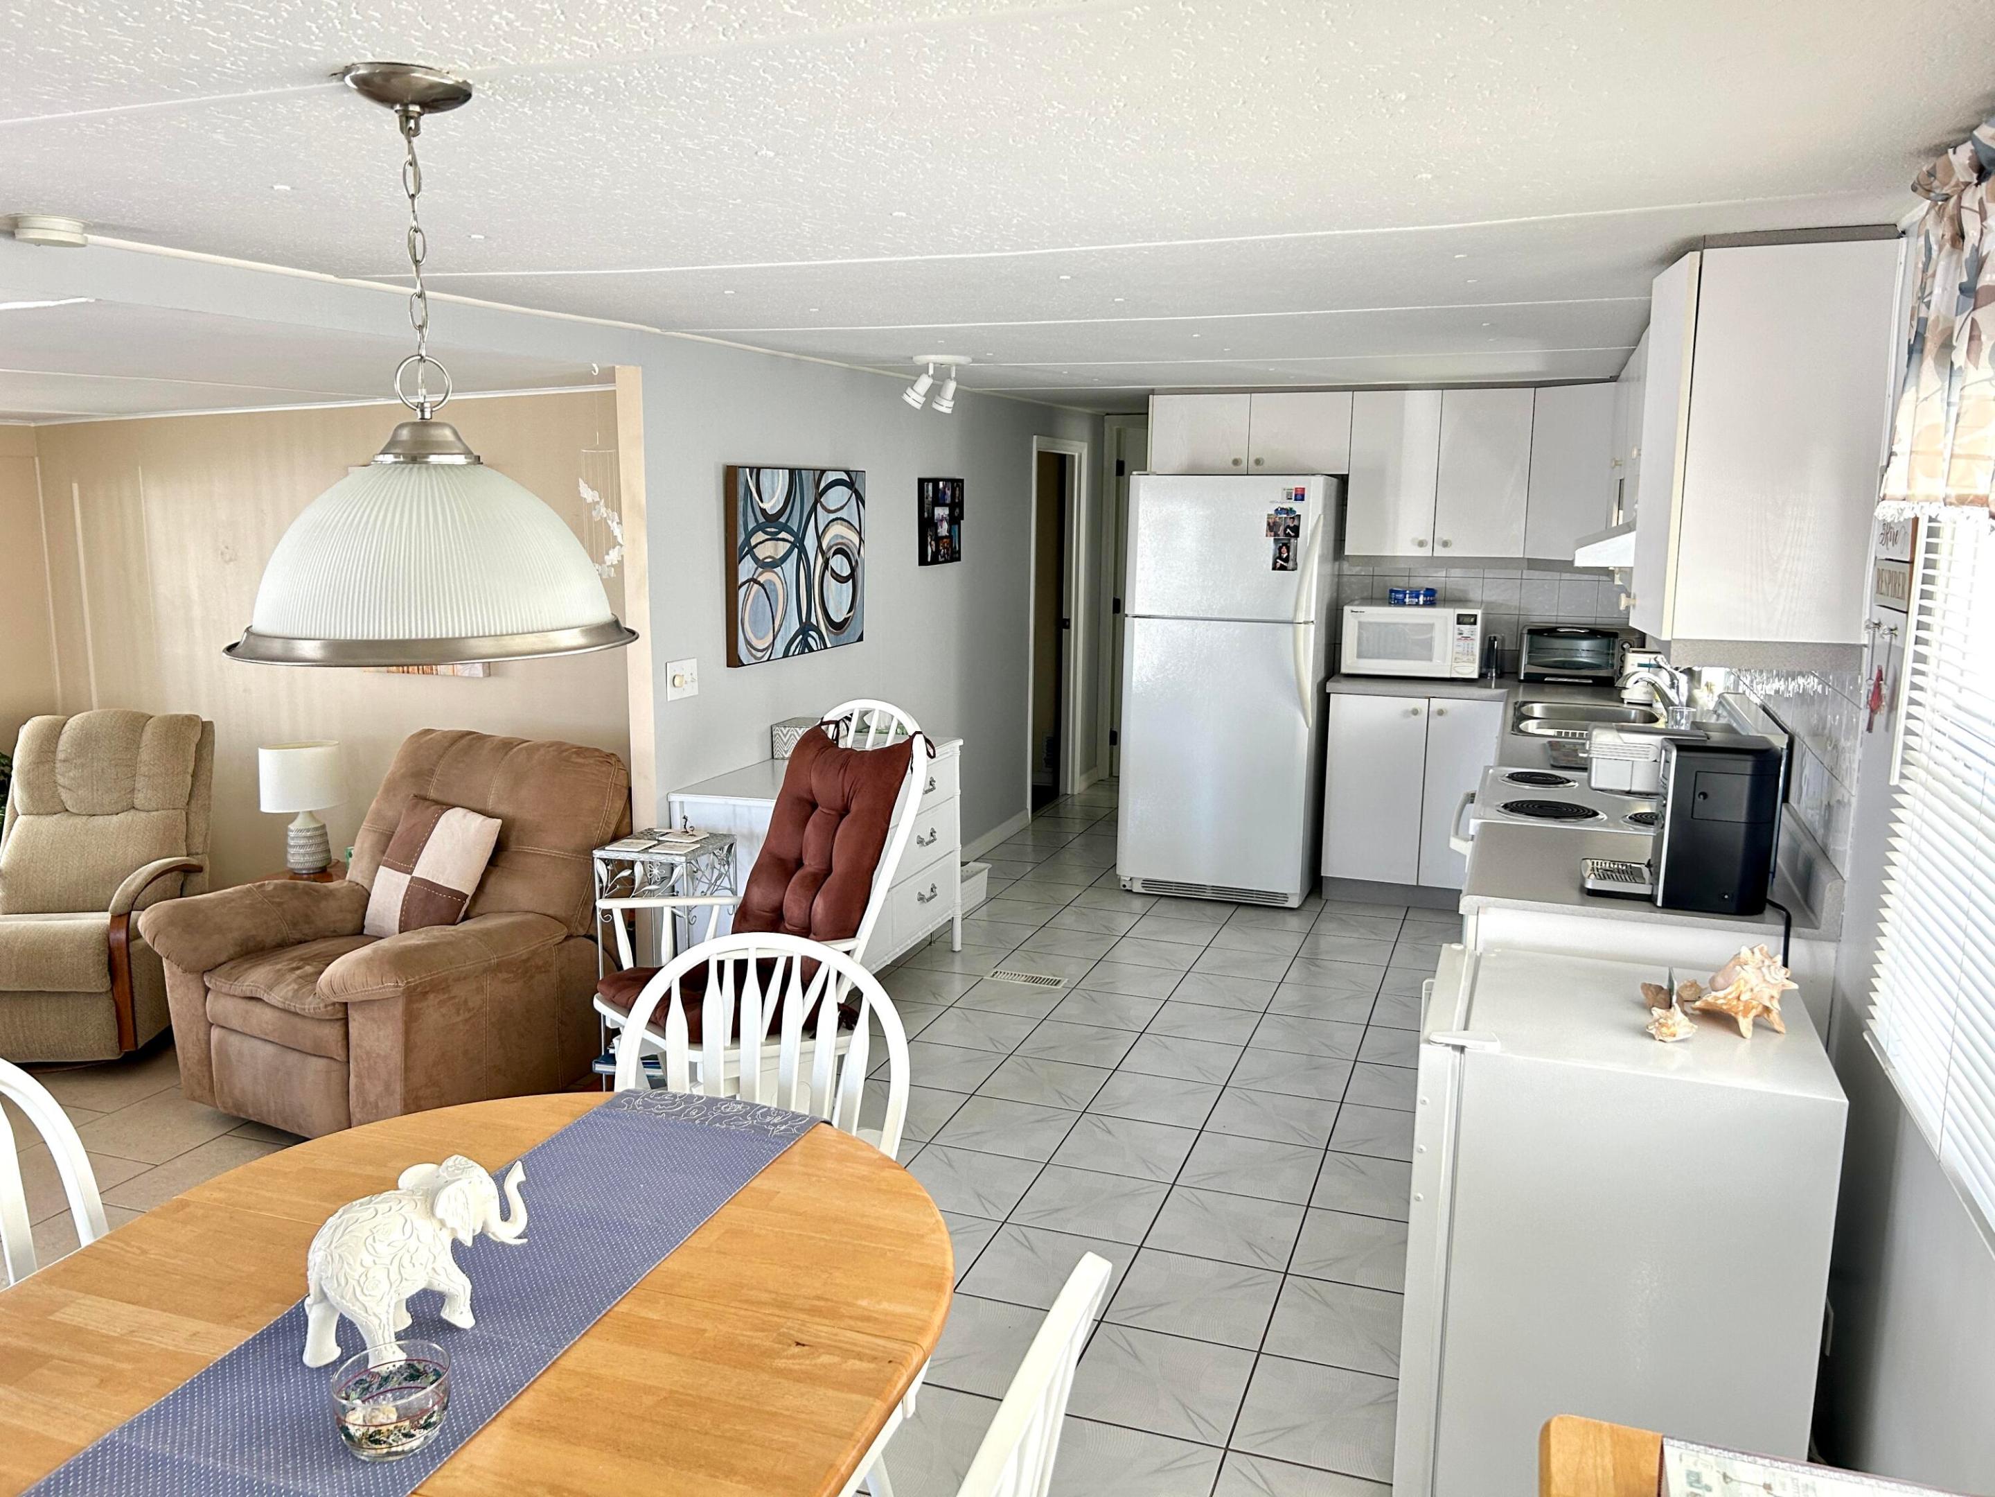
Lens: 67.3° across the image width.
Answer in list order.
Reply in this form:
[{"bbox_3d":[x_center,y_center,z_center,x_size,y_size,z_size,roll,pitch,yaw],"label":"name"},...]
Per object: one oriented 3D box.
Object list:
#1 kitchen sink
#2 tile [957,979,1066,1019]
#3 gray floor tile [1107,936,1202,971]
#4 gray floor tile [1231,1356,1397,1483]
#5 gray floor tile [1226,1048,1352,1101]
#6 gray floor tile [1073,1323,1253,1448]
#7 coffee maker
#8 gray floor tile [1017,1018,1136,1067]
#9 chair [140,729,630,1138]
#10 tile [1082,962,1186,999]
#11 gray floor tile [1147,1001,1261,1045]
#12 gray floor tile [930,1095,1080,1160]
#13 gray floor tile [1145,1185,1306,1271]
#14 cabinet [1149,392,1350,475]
[{"bbox_3d":[2.068,-0.016,5.178,0.540,0.170,0.824,4,11,19],"label":"kitchen sink"},{"bbox_3d":[0.055,0.844,5.056,0.325,0.010,0.322,4,11,20],"label":"tile"},{"bbox_3d":[0.588,0.765,5.558,0.325,0.010,0.325,4,11,19],"label":"gray floor tile"},{"bbox_3d":[0.626,1.258,2.807,0.325,0.010,0.322,4,11,20],"label":"gray floor tile"},{"bbox_3d":[0.880,0.972,4.458,0.329,0.010,0.329,4,11,19],"label":"gray floor tile"},{"bbox_3d":[0.315,1.227,2.899,0.325,0.010,0.325,4,11,19],"label":"gray floor tile"},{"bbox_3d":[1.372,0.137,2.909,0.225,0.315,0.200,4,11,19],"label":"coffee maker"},{"bbox_3d":[0.254,0.921,4.645,0.325,0.010,0.322,4,11,20],"label":"gray floor tile"},{"bbox_3d":[-1.667,0.504,4.242,1.000,0.960,0.970,6,11,28],"label":"chair"},{"bbox_3d":[0.483,0.827,5.324,0.330,0.010,0.330,4,11,19],"label":"tile"},{"bbox_3d":[0.683,0.903,4.905,0.330,0.010,0.330,4,11,19],"label":"gray floor tile"},{"bbox_3d":[0.032,1.028,4.041,0.325,0.010,0.322,4,11,20],"label":"gray floor tile"},{"bbox_3d":[0.545,1.139,3.559,0.330,0.010,0.330,4,11,19],"label":"gray floor tile"},{"bbox_3d":[1.111,-1.345,6.446,0.846,0.329,0.336,4,11,20],"label":"cabinet"}]

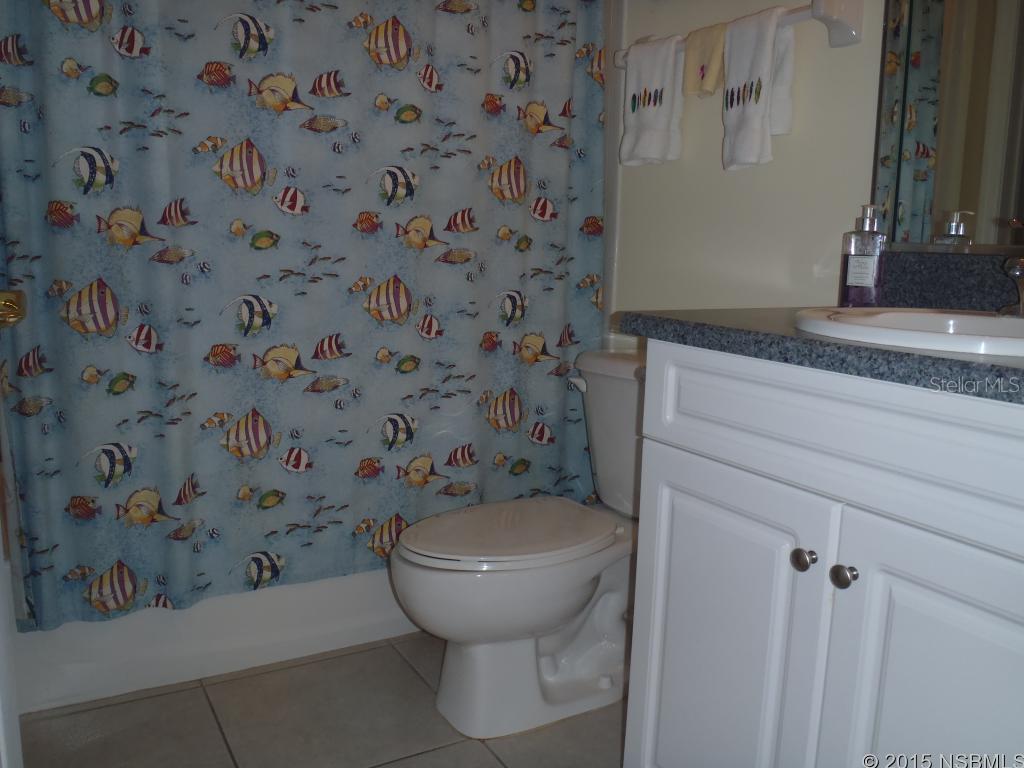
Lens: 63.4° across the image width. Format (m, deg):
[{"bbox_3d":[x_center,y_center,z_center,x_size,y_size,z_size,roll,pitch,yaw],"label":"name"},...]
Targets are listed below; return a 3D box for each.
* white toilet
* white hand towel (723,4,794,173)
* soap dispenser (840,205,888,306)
[{"bbox_3d":[0.096,0.325,1.775,0.739,0.725,0.432,-4,11,-30],"label":"white toilet"},{"bbox_3d":[0.491,-0.587,1.671,0.066,0.290,0.154,-4,11,-30],"label":"white hand towel"},{"bbox_3d":[0.593,-0.210,1.399,0.060,0.178,0.064,7,11,31],"label":"soap dispenser"}]

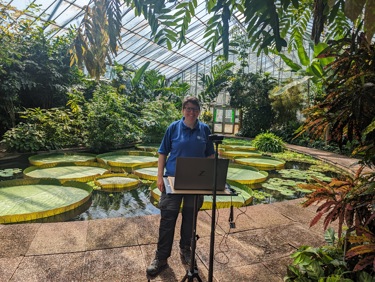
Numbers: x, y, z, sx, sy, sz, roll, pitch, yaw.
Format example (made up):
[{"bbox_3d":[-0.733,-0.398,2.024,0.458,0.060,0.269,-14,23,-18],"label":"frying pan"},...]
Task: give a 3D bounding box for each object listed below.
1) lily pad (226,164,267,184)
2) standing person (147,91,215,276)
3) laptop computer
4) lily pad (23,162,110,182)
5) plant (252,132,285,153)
[{"bbox_3d":[1.081,0.906,7.210,2.150,0.140,2.150,2,5,0],"label":"lily pad"},{"bbox_3d":[-0.048,0.410,2.469,0.580,1.650,0.470,2,5,-8],"label":"standing person"},{"bbox_3d":[0.088,0.227,1.942,0.360,0.245,0.285,2,5,-5],"label":"laptop computer"},{"bbox_3d":[-2.957,0.789,6.563,2.020,0.140,2.020,2,5,0],"label":"lily pad"},{"bbox_3d":[4.103,0.014,13.040,1.600,1.000,1.500,2,5,0],"label":"plant"}]

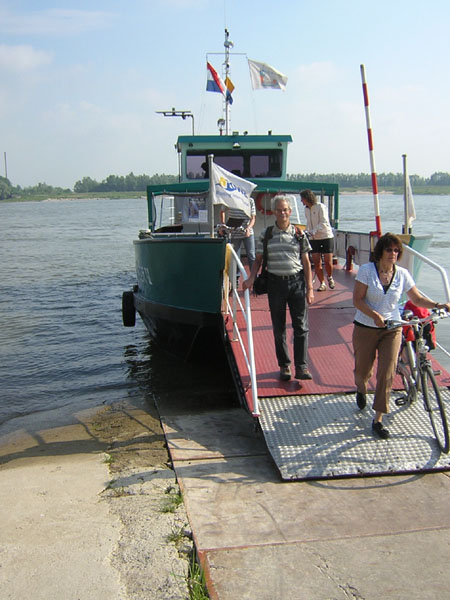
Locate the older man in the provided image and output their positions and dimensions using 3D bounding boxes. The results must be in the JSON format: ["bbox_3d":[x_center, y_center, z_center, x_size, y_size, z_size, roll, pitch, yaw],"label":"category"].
[{"bbox_3d":[0.512,-0.120,5.967,0.680,1.760,0.420,-1,10,0],"label":"older man"}]

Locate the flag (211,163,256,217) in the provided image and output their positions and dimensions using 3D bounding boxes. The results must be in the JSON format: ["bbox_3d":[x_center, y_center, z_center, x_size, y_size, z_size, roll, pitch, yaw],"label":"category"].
[{"bbox_3d":[0.125,-1.622,9.158,0.680,0.780,0.200,0,10,6],"label":"flag"}]

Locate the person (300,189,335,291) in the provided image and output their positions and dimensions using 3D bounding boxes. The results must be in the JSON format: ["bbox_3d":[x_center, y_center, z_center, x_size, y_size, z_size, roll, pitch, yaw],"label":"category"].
[{"bbox_3d":[1.509,-0.987,10.183,0.520,1.630,0.480,8,13,40],"label":"person"}]

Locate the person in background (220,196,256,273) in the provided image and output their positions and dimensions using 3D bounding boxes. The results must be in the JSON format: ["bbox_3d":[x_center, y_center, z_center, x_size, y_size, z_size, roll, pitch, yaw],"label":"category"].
[{"bbox_3d":[0.233,-1.164,10.759,0.600,1.700,0.450,-1,10,0],"label":"person in background"}]

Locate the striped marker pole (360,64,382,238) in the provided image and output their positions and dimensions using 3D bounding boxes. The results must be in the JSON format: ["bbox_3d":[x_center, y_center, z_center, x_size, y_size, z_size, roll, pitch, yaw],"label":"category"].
[{"bbox_3d":[2.563,-2.616,10.918,0.090,2.950,0.090,-9,10,-7],"label":"striped marker pole"}]

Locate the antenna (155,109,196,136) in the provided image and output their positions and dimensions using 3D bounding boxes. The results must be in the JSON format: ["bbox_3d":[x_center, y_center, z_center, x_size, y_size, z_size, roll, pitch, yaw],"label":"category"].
[{"bbox_3d":[-1.258,-4.536,15.857,1.000,0.680,0.220,-2,10,-8],"label":"antenna"}]

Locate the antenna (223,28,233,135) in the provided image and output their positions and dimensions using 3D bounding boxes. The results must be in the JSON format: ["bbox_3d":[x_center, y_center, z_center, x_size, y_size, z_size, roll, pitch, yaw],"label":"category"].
[{"bbox_3d":[0.064,-5.605,16.081,0.280,2.650,0.280,-2,10,-8],"label":"antenna"}]

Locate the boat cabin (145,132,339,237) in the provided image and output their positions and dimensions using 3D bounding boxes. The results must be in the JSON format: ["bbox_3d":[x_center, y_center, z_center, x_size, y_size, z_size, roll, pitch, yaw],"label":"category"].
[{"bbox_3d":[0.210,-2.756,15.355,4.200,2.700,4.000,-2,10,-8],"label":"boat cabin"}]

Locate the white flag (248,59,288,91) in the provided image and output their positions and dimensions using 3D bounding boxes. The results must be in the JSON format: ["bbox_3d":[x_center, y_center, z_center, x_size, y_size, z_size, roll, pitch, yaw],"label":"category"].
[{"bbox_3d":[1.119,-5.800,16.049,1.040,0.780,0.200,0,10,6],"label":"white flag"}]

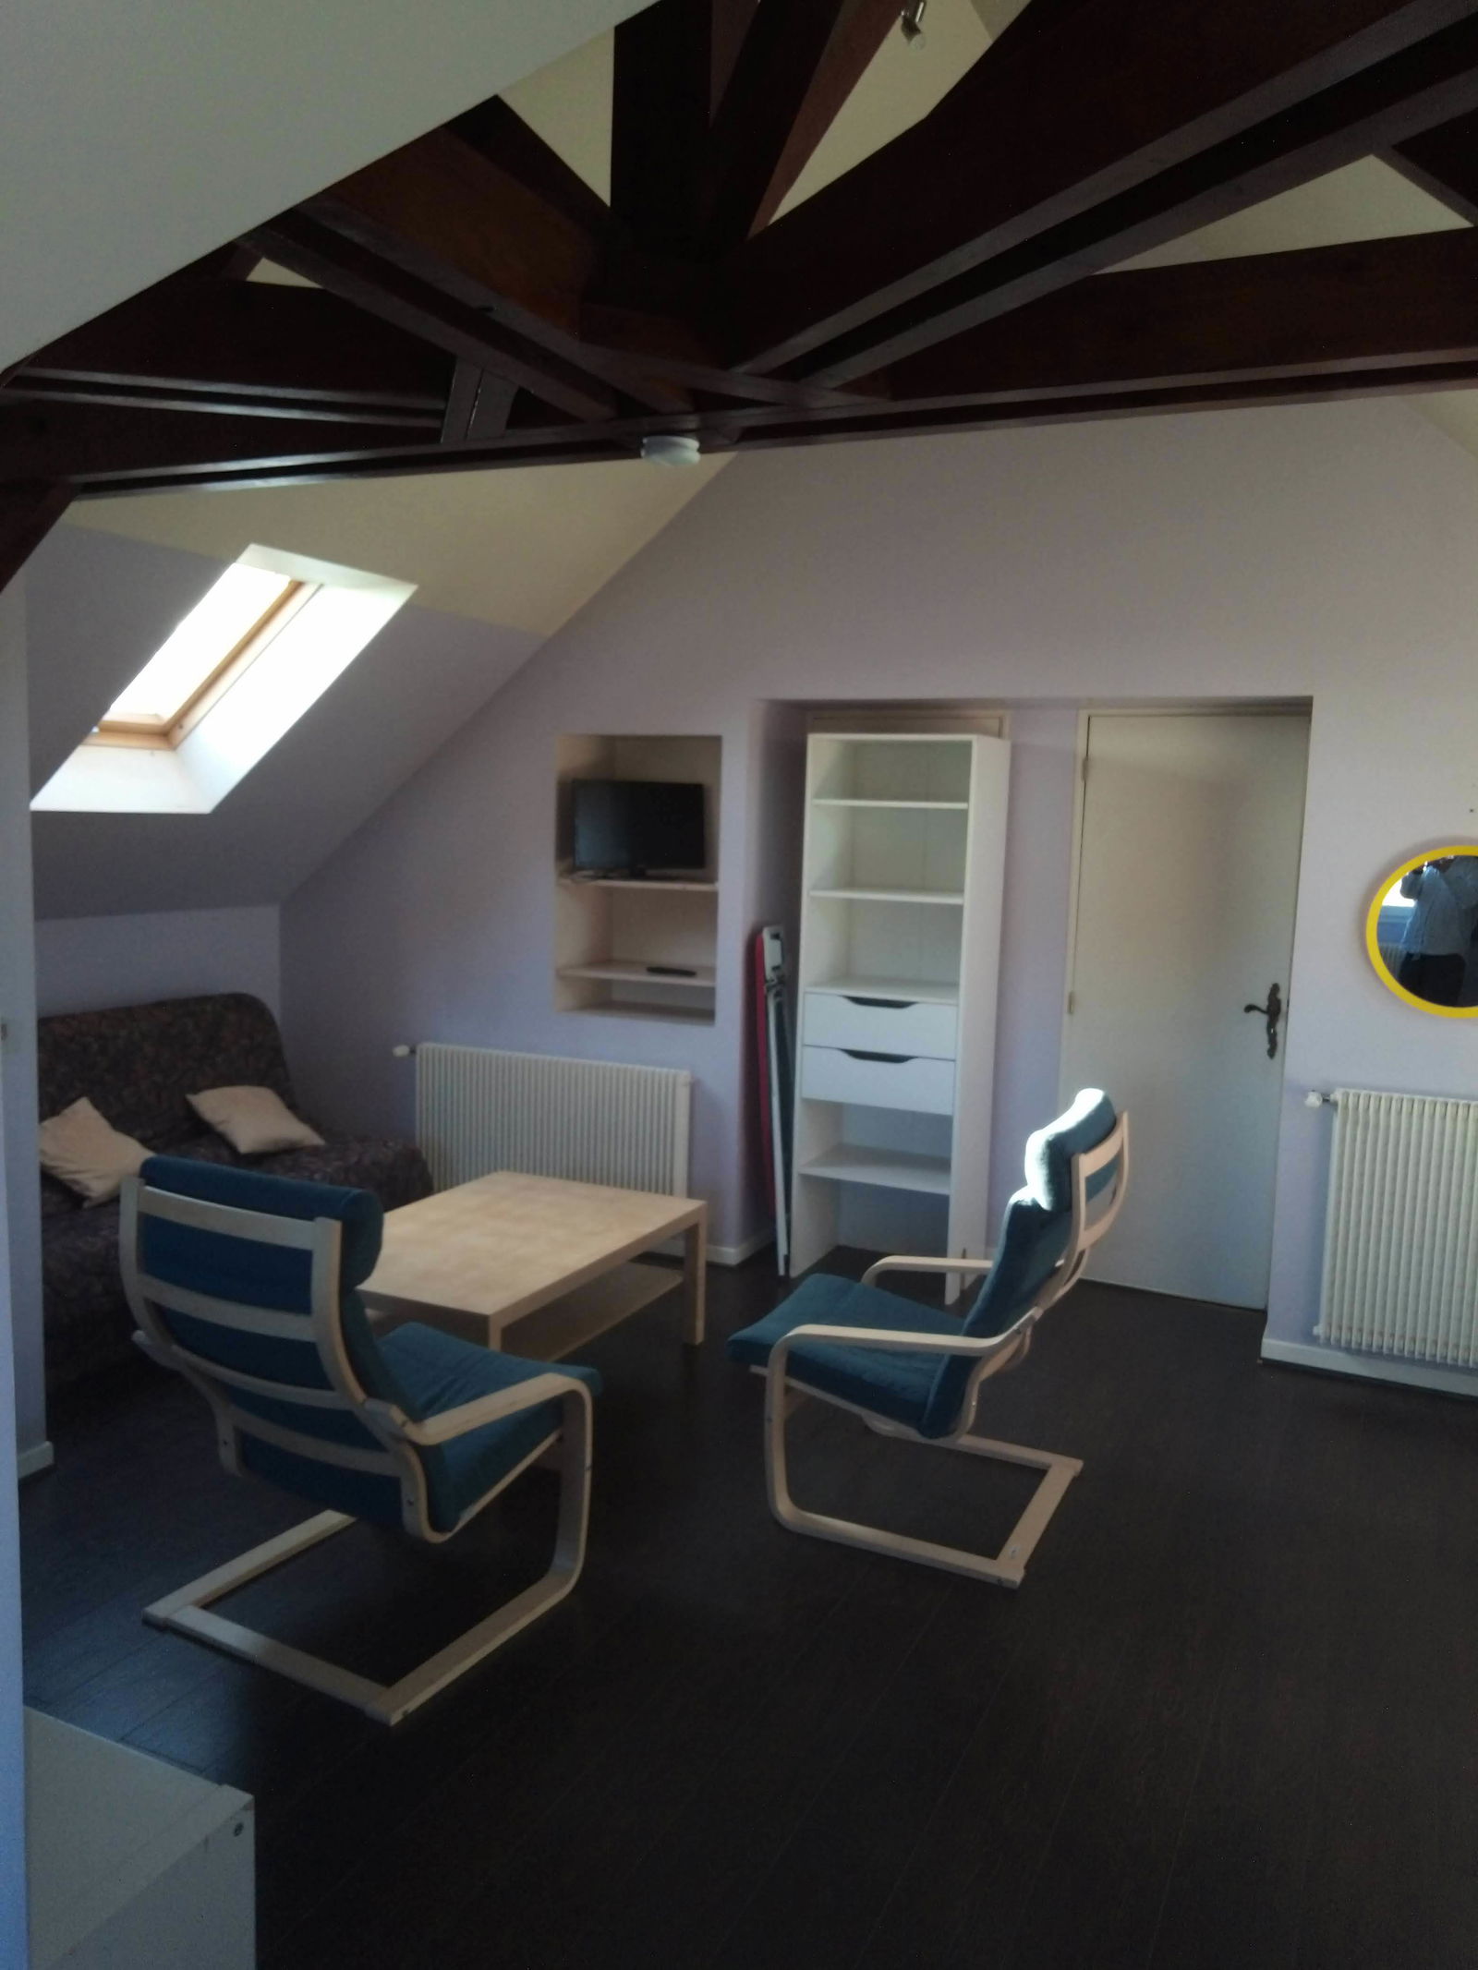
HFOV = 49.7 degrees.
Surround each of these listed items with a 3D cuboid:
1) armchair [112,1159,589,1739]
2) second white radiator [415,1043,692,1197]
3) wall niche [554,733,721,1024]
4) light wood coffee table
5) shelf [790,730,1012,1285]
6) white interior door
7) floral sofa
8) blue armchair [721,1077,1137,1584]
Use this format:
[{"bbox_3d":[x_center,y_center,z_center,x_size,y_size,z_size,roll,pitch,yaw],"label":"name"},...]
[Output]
[{"bbox_3d":[-0.770,0.827,3.386,0.685,1.020,0.830,6,9,29],"label":"armchair"},{"bbox_3d":[-0.708,0.564,5.964,1.110,0.590,0.115,5,9,24],"label":"second white radiator"},{"bbox_3d":[-0.290,-0.410,5.984,0.661,1.026,0.410,5,9,24],"label":"wall niche"},{"bbox_3d":[-0.713,0.942,4.659,0.779,0.447,1.189,5,9,25],"label":"light wood coffee table"},{"bbox_3d":[0.571,0.095,5.640,0.586,1.921,0.408,5,9,26],"label":"shelf"},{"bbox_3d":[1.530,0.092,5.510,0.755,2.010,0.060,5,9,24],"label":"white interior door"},{"bbox_3d":[-1.917,0.582,5.314,0.930,0.920,1.910,5,9,24],"label":"floral sofa"},{"bbox_3d":[0.468,0.783,3.932,0.830,1.020,0.680,5,9,23],"label":"blue armchair"}]

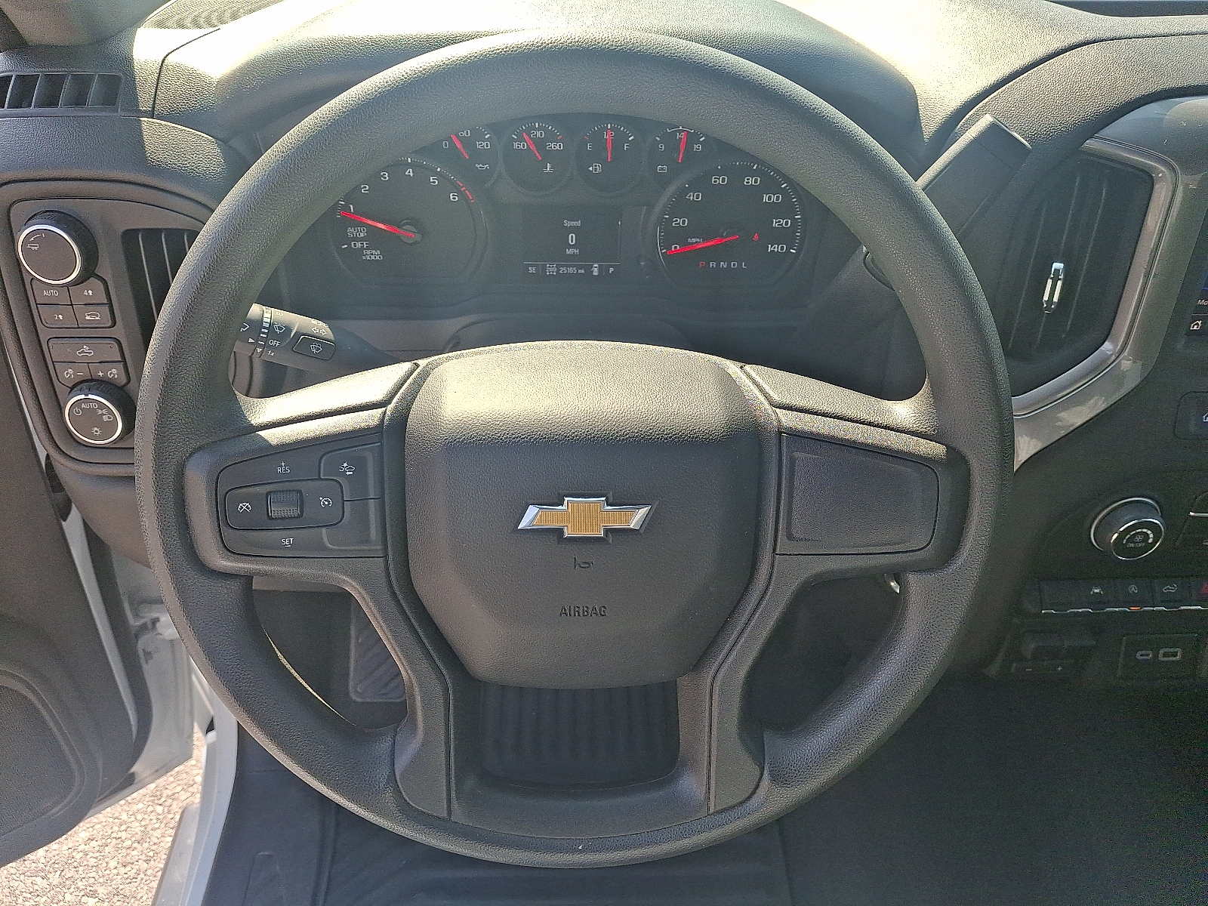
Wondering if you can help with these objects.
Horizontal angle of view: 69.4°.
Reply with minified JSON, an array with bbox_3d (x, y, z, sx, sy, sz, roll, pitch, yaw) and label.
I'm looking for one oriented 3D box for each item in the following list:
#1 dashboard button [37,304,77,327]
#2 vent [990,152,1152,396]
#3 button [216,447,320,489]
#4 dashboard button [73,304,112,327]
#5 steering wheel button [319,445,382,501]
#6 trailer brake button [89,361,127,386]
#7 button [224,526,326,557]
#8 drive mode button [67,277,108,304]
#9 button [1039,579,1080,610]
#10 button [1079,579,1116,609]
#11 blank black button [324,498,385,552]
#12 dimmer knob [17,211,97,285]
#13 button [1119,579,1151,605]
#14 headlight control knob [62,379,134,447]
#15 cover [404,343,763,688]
[{"bbox_3d":[-0.365,-0.092,0.584,0.024,0.015,0.009,0,27,-2],"label":"dashboard button"},{"bbox_3d":[0.310,-0.123,0.591,0.083,0.163,0.030,1,26,0],"label":"vent"},{"bbox_3d":[-0.153,0.007,0.402,0.047,0.019,0.009,0,13,-2],"label":"button"},{"bbox_3d":[-0.341,-0.092,0.585,0.024,0.015,0.009,0,27,-2],"label":"dashboard button"},{"bbox_3d":[-0.116,0.009,0.403,0.028,0.025,0.009,0,13,-2],"label":"steering wheel button"},{"bbox_3d":[-0.333,-0.055,0.591,0.024,0.018,0.008,0,26,-2],"label":"trailer brake button"},{"bbox_3d":[-0.150,0.040,0.404,0.046,0.015,0.009,0,16,-3],"label":"button"},{"bbox_3d":[-0.340,-0.107,0.578,0.024,0.018,0.009,0,27,-2],"label":"drive mode button"},{"bbox_3d":[0.308,0.096,0.592,0.025,0.021,0.009,0,-3,-2],"label":"button"},{"bbox_3d":[0.334,0.096,0.592,0.025,0.020,0.009,0,-3,-2],"label":"button"},{"bbox_3d":[-0.115,0.032,0.404,0.026,0.026,0.009,0,16,-3],"label":"blank black button"},{"bbox_3d":[-0.345,-0.129,0.553,0.040,0.040,0.021,0,27,-2],"label":"dimmer knob"},{"bbox_3d":[0.359,0.095,0.592,0.024,0.018,0.009,0,-3,-2],"label":"button"},{"bbox_3d":[-0.342,-0.027,0.591,0.039,0.039,0.019,0,26,-2],"label":"headlight control knob"},{"bbox_3d":[-0.009,0.034,0.417,0.162,0.165,0.045,0,16,-3],"label":"cover"}]

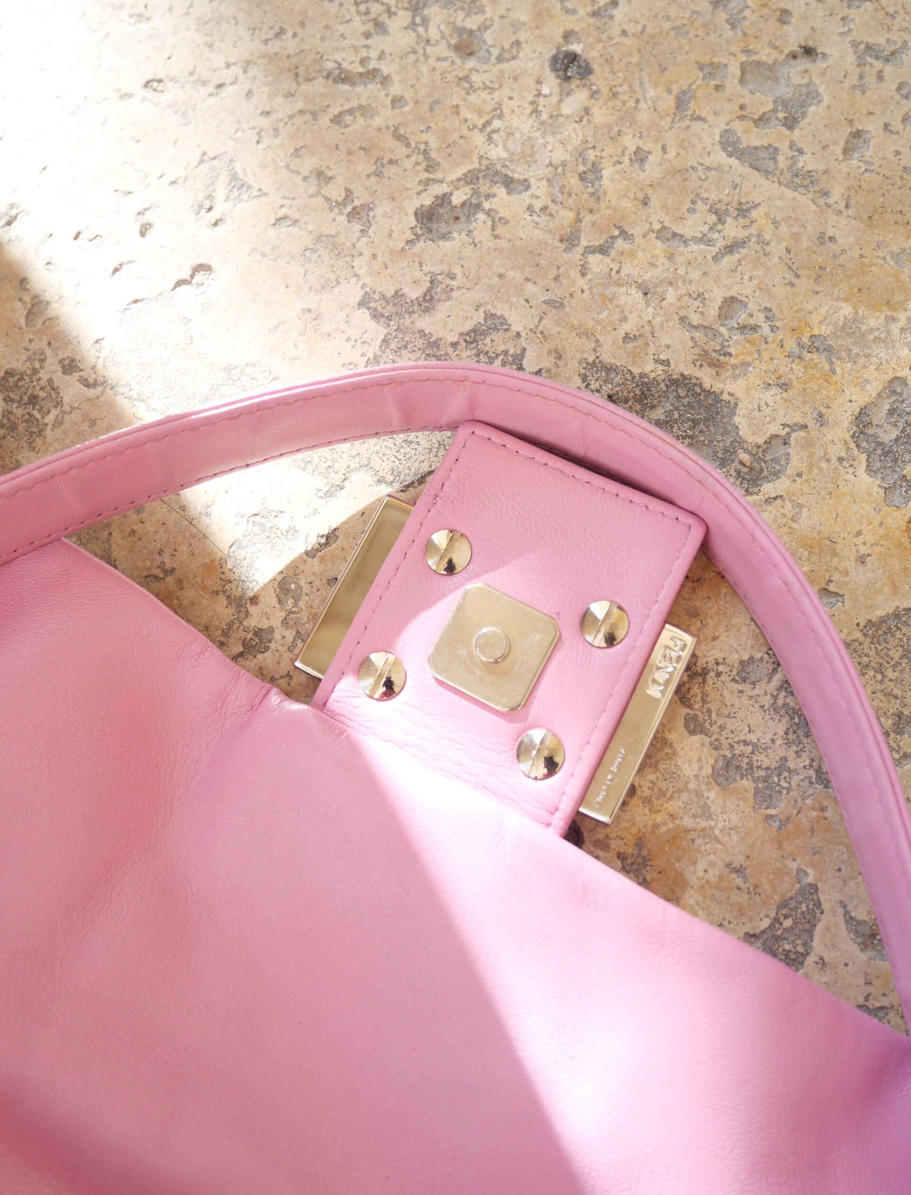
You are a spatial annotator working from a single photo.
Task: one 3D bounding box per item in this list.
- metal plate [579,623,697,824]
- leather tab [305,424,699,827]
[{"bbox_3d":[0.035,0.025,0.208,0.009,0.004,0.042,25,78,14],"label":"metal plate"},{"bbox_3d":[0.011,0.004,0.213,0.056,0.005,0.068,25,78,14],"label":"leather tab"}]

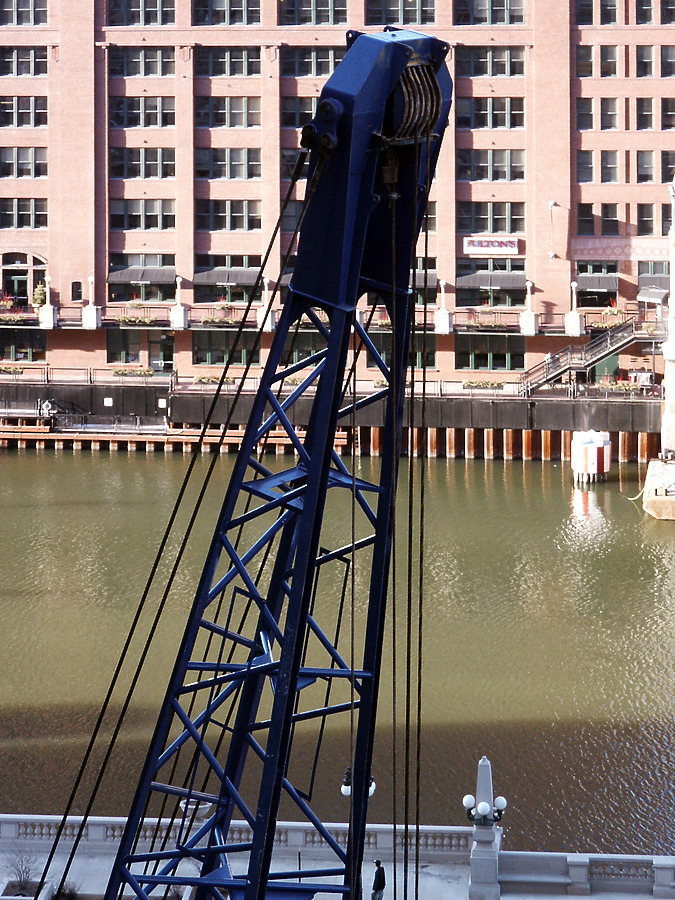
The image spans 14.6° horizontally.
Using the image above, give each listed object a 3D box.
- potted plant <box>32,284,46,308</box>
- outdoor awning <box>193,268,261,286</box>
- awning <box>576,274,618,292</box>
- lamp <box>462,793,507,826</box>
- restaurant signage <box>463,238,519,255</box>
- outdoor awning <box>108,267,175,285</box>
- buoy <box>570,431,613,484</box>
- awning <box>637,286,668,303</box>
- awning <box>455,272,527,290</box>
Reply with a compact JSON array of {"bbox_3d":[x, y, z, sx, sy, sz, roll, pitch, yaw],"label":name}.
[{"bbox_3d":[-19.435,-9.995,171.548,0.920,2.000,0.920,1,12,8],"label":"potted plant"},{"bbox_3d":[-7.187,-11.213,170.496,4.400,0.920,1.100,1,12,8],"label":"outdoor awning"},{"bbox_3d":[16.570,-10.586,167.166,2.700,0.900,1.100,1,12,8],"label":"awning"},{"bbox_3d":[4.375,10.678,78.000,1.320,0.900,1.300,1,12,5],"label":"lamp"},{"bbox_3d":[9.815,-13.031,167.908,3.500,1.100,0.300,1,12,8],"label":"restaurant signage"},{"bbox_3d":[-12.719,-11.329,171.277,4.400,0.920,1.100,1,12,8],"label":"outdoor awning"},{"bbox_3d":[14.896,0.381,154.000,2.400,2.750,2.400,1,12,8],"label":"buoy"},{"bbox_3d":[19.594,-9.704,163.349,1.850,0.950,1.200,4,12,20],"label":"awning"},{"bbox_3d":[9.858,-10.774,168.105,4.500,0.920,1.100,1,12,8],"label":"awning"}]

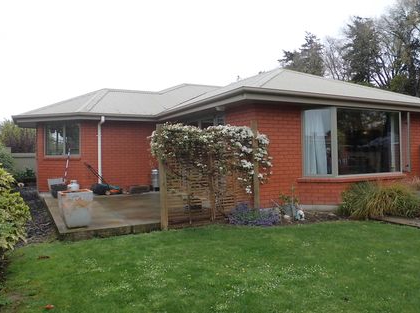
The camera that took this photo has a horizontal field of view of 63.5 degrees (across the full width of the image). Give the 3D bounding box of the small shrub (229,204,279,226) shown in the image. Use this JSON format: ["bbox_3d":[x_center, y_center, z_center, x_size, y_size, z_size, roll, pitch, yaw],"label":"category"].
[{"bbox_3d":[0.773,1.015,6.102,0.840,0.360,0.620,-1,-1,-11],"label":"small shrub"}]

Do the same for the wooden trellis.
[{"bbox_3d":[0.049,0.296,6.144,1.970,1.830,0.120,-1,-1,-28],"label":"wooden trellis"}]

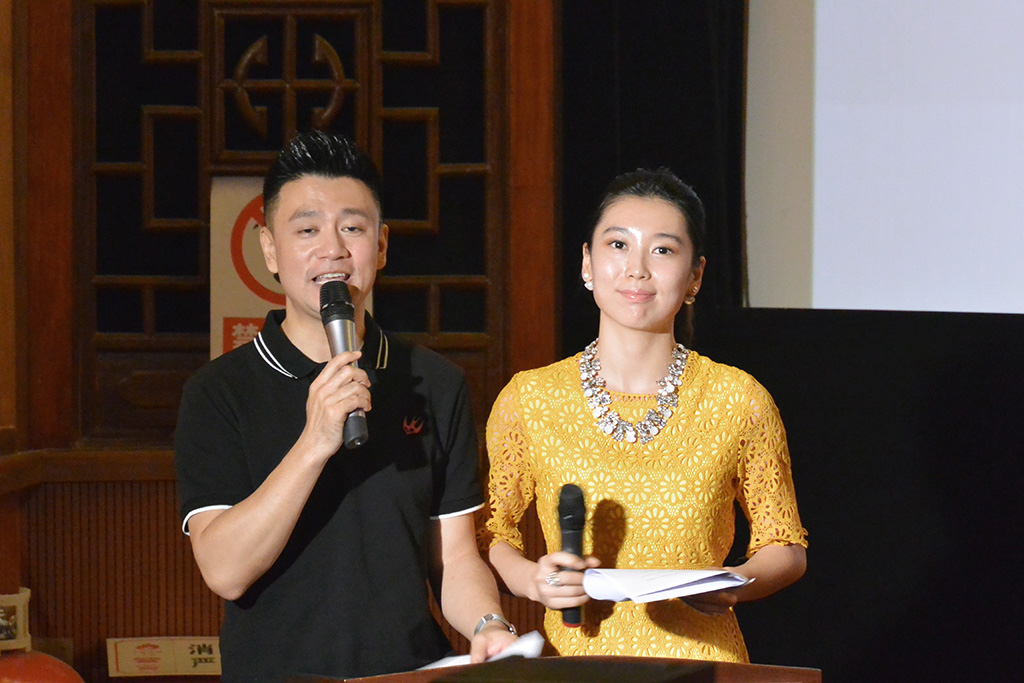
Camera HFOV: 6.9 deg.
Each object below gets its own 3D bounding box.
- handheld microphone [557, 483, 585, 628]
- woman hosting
[{"bbox_3d":[0.083,0.296,11.680,0.040,0.215,0.040,0,23,0],"label":"handheld microphone"},{"bbox_3d":[0.188,0.590,11.800,0.460,1.680,0.370,0,-4,4],"label":"woman hosting"}]

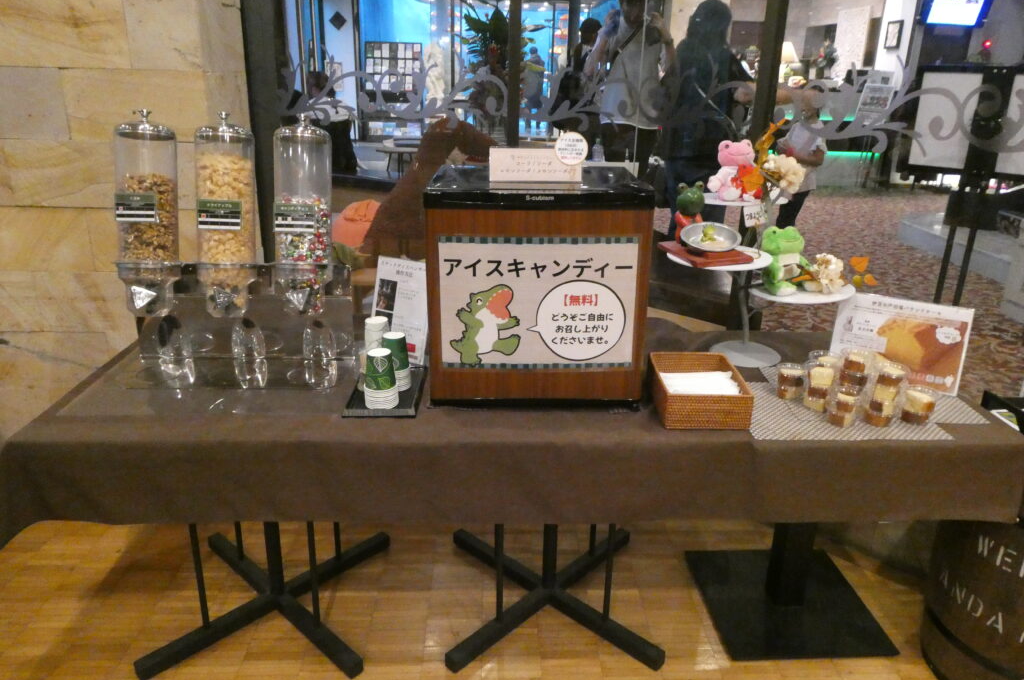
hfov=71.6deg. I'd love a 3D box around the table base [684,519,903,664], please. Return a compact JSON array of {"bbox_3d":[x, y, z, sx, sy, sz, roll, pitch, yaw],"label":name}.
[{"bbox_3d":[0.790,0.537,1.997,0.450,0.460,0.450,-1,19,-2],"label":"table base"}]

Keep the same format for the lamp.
[{"bbox_3d":[3.170,-3.216,8.200,0.340,0.500,0.340,1,19,0],"label":"lamp"}]

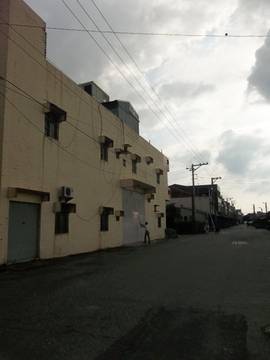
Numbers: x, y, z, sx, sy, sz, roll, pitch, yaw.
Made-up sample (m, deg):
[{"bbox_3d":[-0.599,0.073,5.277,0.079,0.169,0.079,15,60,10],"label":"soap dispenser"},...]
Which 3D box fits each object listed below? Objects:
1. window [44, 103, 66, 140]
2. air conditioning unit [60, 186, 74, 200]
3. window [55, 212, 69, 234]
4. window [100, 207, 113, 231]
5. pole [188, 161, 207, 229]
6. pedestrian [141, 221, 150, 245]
[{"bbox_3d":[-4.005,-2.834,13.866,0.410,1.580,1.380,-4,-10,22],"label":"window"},{"bbox_3d":[-3.490,0.644,14.388,0.320,0.520,0.740,-4,-10,22],"label":"air conditioning unit"},{"bbox_3d":[-3.674,2.201,14.231,0.160,1.060,1.150,-4,-10,22],"label":"window"},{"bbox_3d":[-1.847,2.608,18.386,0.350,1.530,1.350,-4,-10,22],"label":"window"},{"bbox_3d":[10.001,2.934,45.005,3.406,11.179,0.600,-4,-10,22],"label":"pole"},{"bbox_3d":[0.855,4.239,22.616,0.750,1.743,0.500,-3,-9,14],"label":"pedestrian"}]

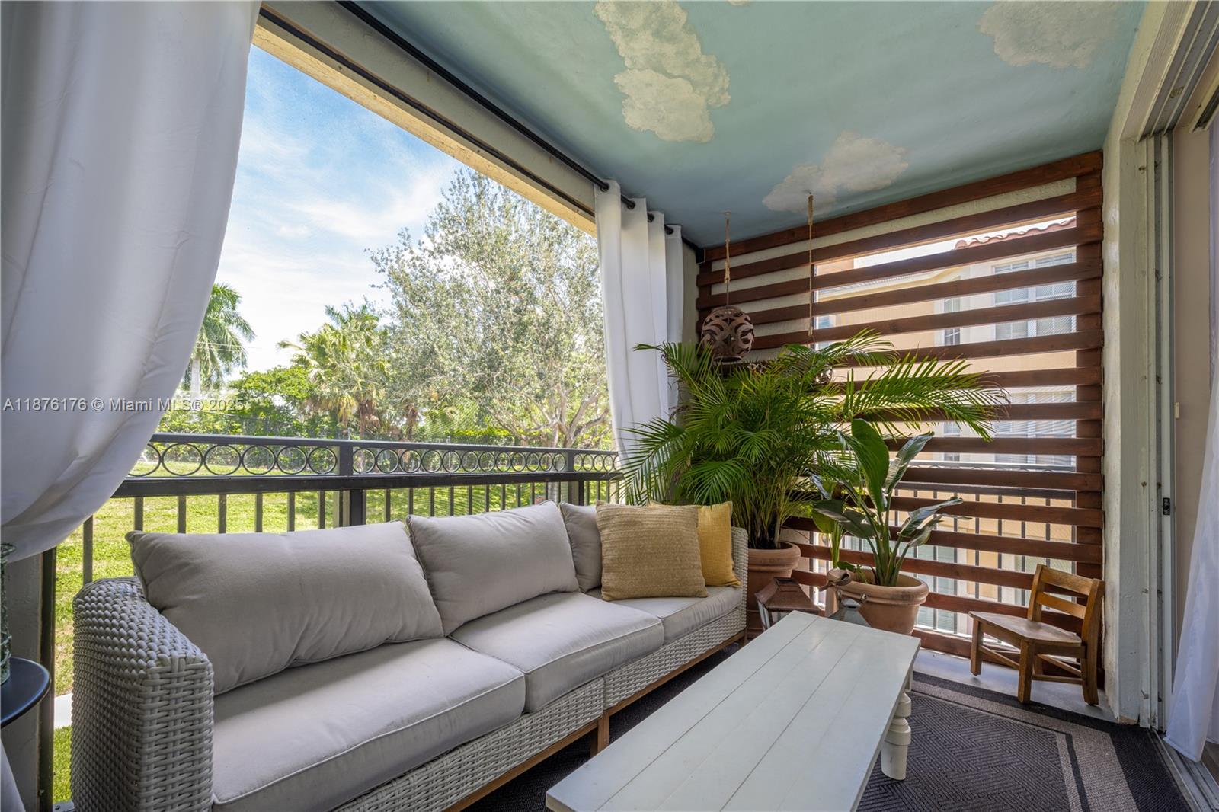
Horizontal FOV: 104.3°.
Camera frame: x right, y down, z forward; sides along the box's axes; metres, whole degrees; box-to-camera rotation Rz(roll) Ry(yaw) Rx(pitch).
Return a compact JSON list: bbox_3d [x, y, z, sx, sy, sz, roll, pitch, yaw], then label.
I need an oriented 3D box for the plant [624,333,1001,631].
[{"bbox_3d":[1.110,0.500,2.820,1.820,1.840,1.150,0,-3,18],"label":"plant"}]

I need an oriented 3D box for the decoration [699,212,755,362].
[{"bbox_3d":[0.825,-0.825,3.310,0.375,1.060,0.375,0,-3,14],"label":"decoration"}]

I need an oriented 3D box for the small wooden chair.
[{"bbox_3d":[2.120,1.112,2.366,0.410,0.570,0.325,1,-3,-3],"label":"small wooden chair"}]

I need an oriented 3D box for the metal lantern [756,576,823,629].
[{"bbox_3d":[0.935,1.130,2.500,0.265,0.430,0.260,1,-3,-3],"label":"metal lantern"}]

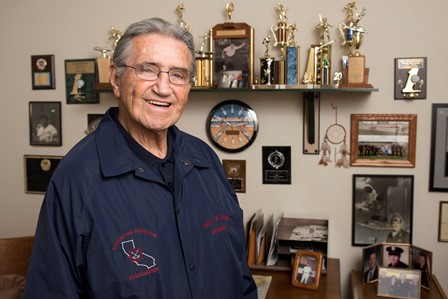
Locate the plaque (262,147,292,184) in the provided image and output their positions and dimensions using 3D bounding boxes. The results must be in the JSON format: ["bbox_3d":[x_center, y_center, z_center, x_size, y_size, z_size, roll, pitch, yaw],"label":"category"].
[{"bbox_3d":[0.282,0.085,2.569,0.149,0.201,0.018,0,5,10],"label":"plaque"}]

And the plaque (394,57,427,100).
[{"bbox_3d":[0.929,-0.351,2.418,0.151,0.203,0.020,0,5,10],"label":"plaque"}]

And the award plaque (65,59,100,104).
[{"bbox_3d":[-0.788,-0.377,2.709,0.188,0.248,0.020,0,5,10],"label":"award plaque"}]

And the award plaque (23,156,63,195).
[{"bbox_3d":[-1.017,0.149,2.798,0.268,0.221,0.020,0,5,10],"label":"award plaque"}]

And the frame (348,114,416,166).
[{"bbox_3d":[0.810,-0.043,2.470,0.316,0.265,0.025,0,5,10],"label":"frame"}]

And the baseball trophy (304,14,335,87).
[{"bbox_3d":[0.464,-0.478,2.373,0.147,0.340,0.085,0,5,10],"label":"baseball trophy"}]

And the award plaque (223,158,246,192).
[{"bbox_3d":[0.058,0.145,2.613,0.124,0.175,0.018,0,5,10],"label":"award plaque"}]

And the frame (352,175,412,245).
[{"bbox_3d":[0.818,0.316,2.501,0.298,0.372,0.020,0,5,10],"label":"frame"}]

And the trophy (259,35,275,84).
[{"bbox_3d":[0.213,-0.437,2.420,0.075,0.243,0.065,0,5,10],"label":"trophy"}]

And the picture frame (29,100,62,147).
[{"bbox_3d":[-1.010,-0.144,2.768,0.197,0.249,0.018,0,5,10],"label":"picture frame"}]

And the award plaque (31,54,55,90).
[{"bbox_3d":[-1.017,-0.433,2.742,0.129,0.189,0.024,0,5,10],"label":"award plaque"}]

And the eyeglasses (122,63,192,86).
[{"bbox_3d":[-0.148,-0.166,1.058,0.132,0.041,0.135,5,8,-25],"label":"eyeglasses"}]

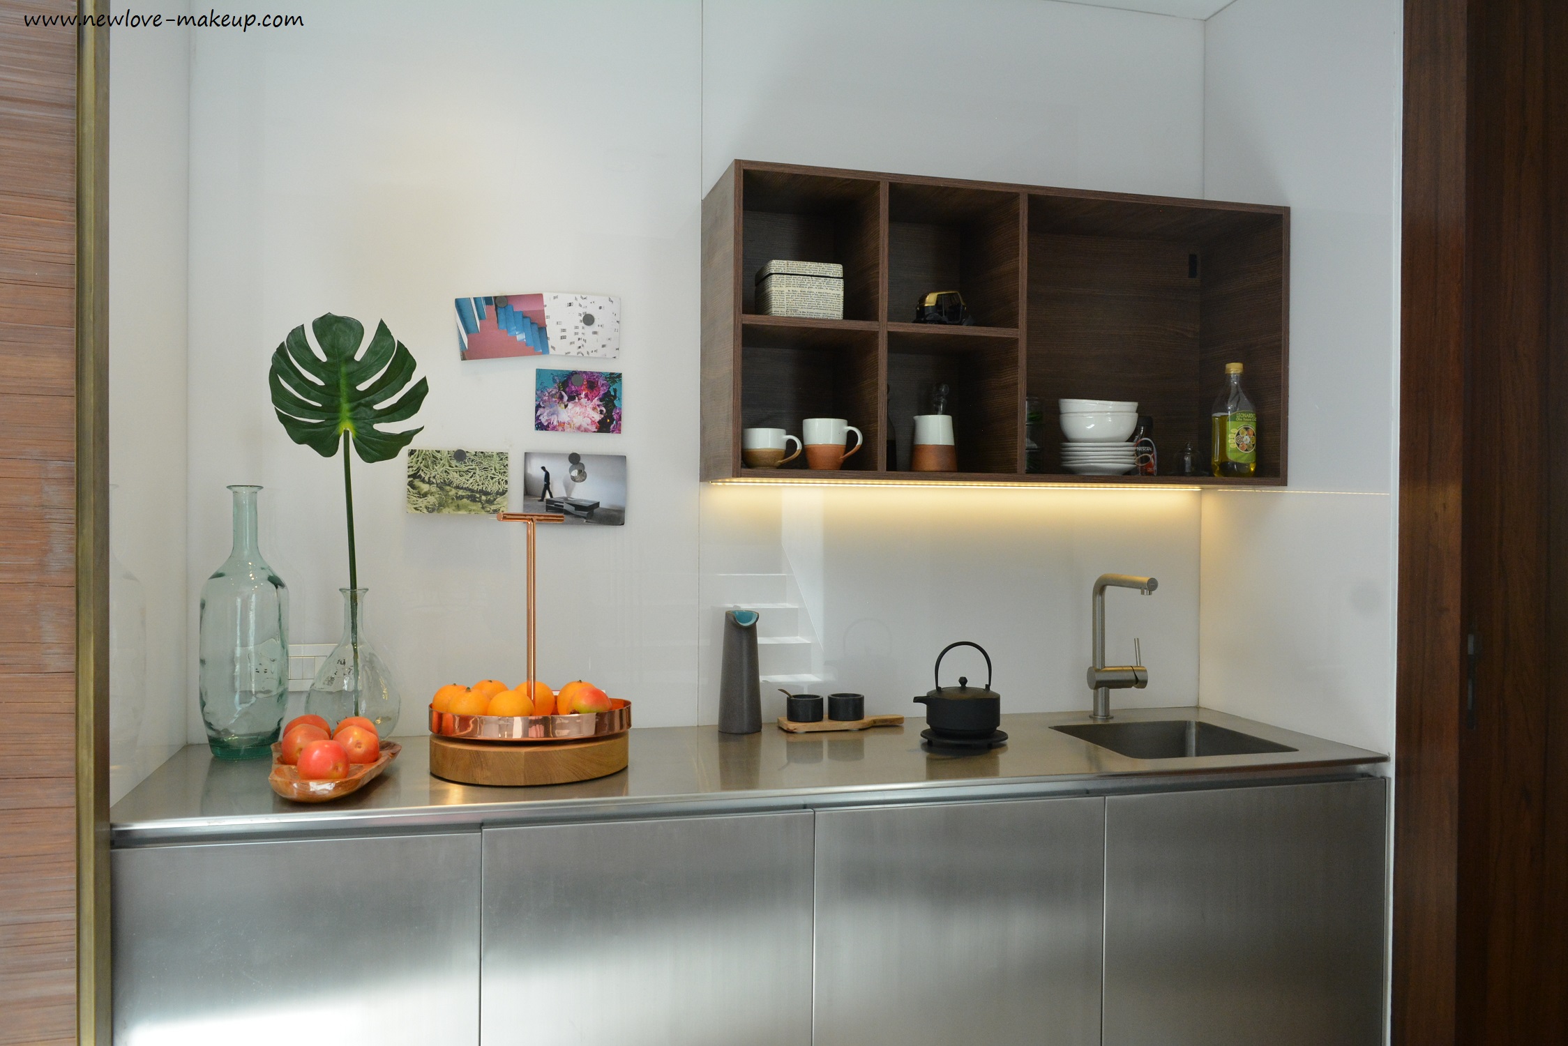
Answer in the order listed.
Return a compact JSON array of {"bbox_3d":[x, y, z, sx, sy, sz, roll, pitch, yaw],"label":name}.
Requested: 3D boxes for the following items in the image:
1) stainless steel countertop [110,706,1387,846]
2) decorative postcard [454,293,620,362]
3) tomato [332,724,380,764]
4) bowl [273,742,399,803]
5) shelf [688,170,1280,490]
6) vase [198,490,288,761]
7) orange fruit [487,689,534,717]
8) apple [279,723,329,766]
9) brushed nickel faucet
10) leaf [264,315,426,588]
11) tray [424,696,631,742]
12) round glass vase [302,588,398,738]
[{"bbox_3d":[0.001,0.451,2.250,2.214,0.030,0.603,0,0,-15],"label":"stainless steel countertop"},{"bbox_3d":[-0.504,-0.401,2.421,0.333,0.142,0.012,0,0,-15],"label":"decorative postcard"},{"bbox_3d":[-0.734,0.378,2.019,0.081,0.072,0.081,0,0,-15],"label":"tomato"},{"bbox_3d":[-0.758,0.408,1.969,0.220,0.047,0.335,0,0,-15],"label":"bowl"},{"bbox_3d":[0.445,-0.377,2.499,1.196,0.590,0.340,0,0,-15],"label":"shelf"},{"bbox_3d":[-0.995,0.180,2.176,0.152,0.497,0.152,0,0,-15],"label":"vase"},{"bbox_3d":[-0.457,0.320,1.976,0.077,0.073,0.077,0,0,-15],"label":"orange fruit"},{"bbox_3d":[-0.800,0.374,1.969,0.082,0.075,0.082,0,0,-15],"label":"apple"},{"bbox_3d":[0.787,0.278,2.583,0.152,0.327,0.245,0,0,-15],"label":"brushed nickel faucet"},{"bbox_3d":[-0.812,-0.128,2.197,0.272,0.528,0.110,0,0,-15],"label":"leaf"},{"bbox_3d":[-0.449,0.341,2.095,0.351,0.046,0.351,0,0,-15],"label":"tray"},{"bbox_3d":[-0.816,0.276,2.230,0.172,0.309,0.172,0,0,-15],"label":"round glass vase"}]

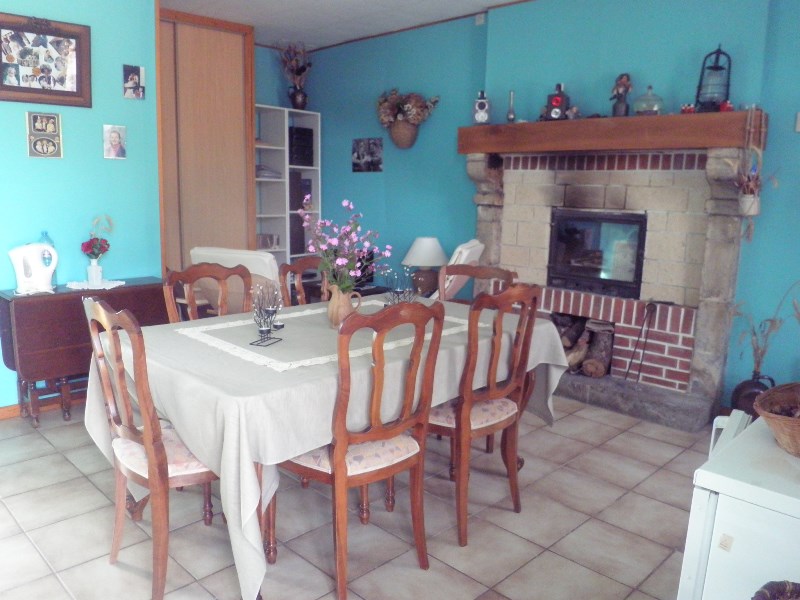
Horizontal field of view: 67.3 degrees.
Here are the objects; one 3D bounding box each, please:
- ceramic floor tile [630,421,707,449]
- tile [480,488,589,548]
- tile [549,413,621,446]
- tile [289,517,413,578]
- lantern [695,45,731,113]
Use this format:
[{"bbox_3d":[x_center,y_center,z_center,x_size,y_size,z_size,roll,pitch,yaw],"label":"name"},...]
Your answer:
[{"bbox_3d":[1.548,0.763,3.458,0.340,0.010,0.340,-8,13,-44],"label":"ceramic floor tile"},{"bbox_3d":[0.547,0.890,2.467,0.340,0.010,0.340,-8,13,-44],"label":"tile"},{"bbox_3d":[1.059,0.751,3.453,0.340,0.010,0.340,-8,13,-44],"label":"tile"},{"bbox_3d":[-0.187,0.912,2.229,0.340,0.010,0.340,-8,13,-44],"label":"tile"},{"bbox_3d":[1.749,-1.238,3.353,0.190,0.349,0.175,10,12,41],"label":"lantern"}]

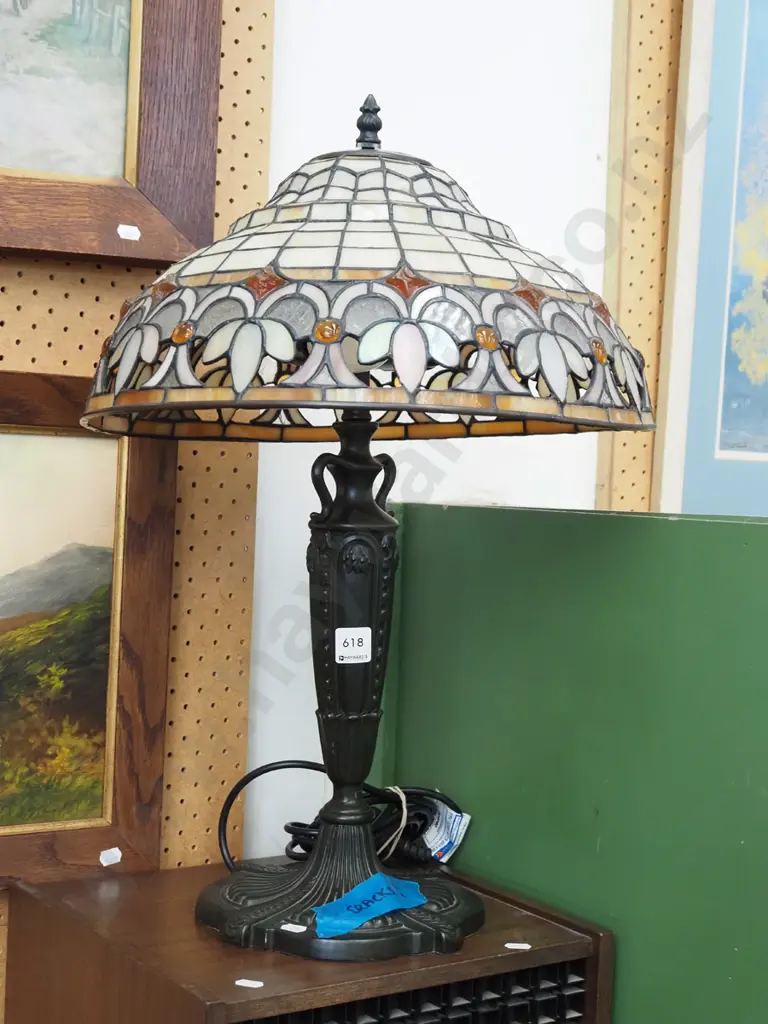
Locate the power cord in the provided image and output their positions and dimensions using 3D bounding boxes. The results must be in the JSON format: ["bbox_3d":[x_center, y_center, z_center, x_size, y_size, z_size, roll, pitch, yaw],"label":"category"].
[{"bbox_3d":[-0.034,0.245,1.335,0.199,0.101,0.121,2,1,-1],"label":"power cord"}]

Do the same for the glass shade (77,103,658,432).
[{"bbox_3d":[-0.011,-0.181,1.197,0.411,0.239,0.411,2,1,-1],"label":"glass shade"}]

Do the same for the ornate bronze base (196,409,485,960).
[{"bbox_3d":[-0.026,0.108,1.198,0.207,0.378,0.207,2,1,-1],"label":"ornate bronze base"}]

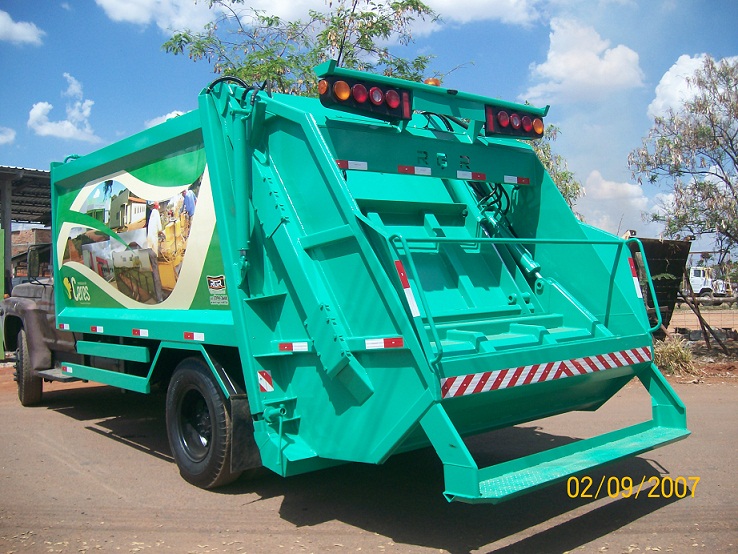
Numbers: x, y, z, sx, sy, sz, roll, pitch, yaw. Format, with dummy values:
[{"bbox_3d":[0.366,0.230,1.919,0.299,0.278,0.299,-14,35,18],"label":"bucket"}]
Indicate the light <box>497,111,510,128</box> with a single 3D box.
[{"bbox_3d":[0.963,-1.125,5.332,0.115,0.115,0.035,-2,-4,-40],"label":"light"}]

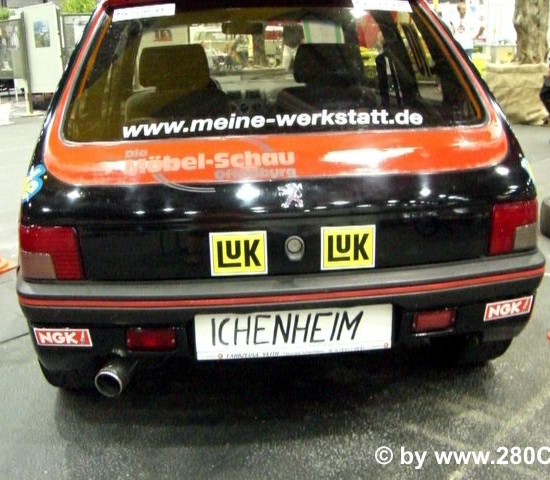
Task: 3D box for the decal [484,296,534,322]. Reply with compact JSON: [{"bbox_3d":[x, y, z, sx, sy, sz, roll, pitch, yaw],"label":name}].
[{"bbox_3d":[0.670,0.196,2.005,0.163,0.053,0.010,-7,22,-21],"label":"decal"}]

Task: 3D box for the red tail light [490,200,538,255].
[{"bbox_3d":[0.678,-0.035,2.006,0.190,0.145,0.090,-8,17,-20],"label":"red tail light"}]

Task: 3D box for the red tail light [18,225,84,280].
[{"bbox_3d":[-0.606,0.038,1.901,0.190,0.145,0.090,1,16,11],"label":"red tail light"}]

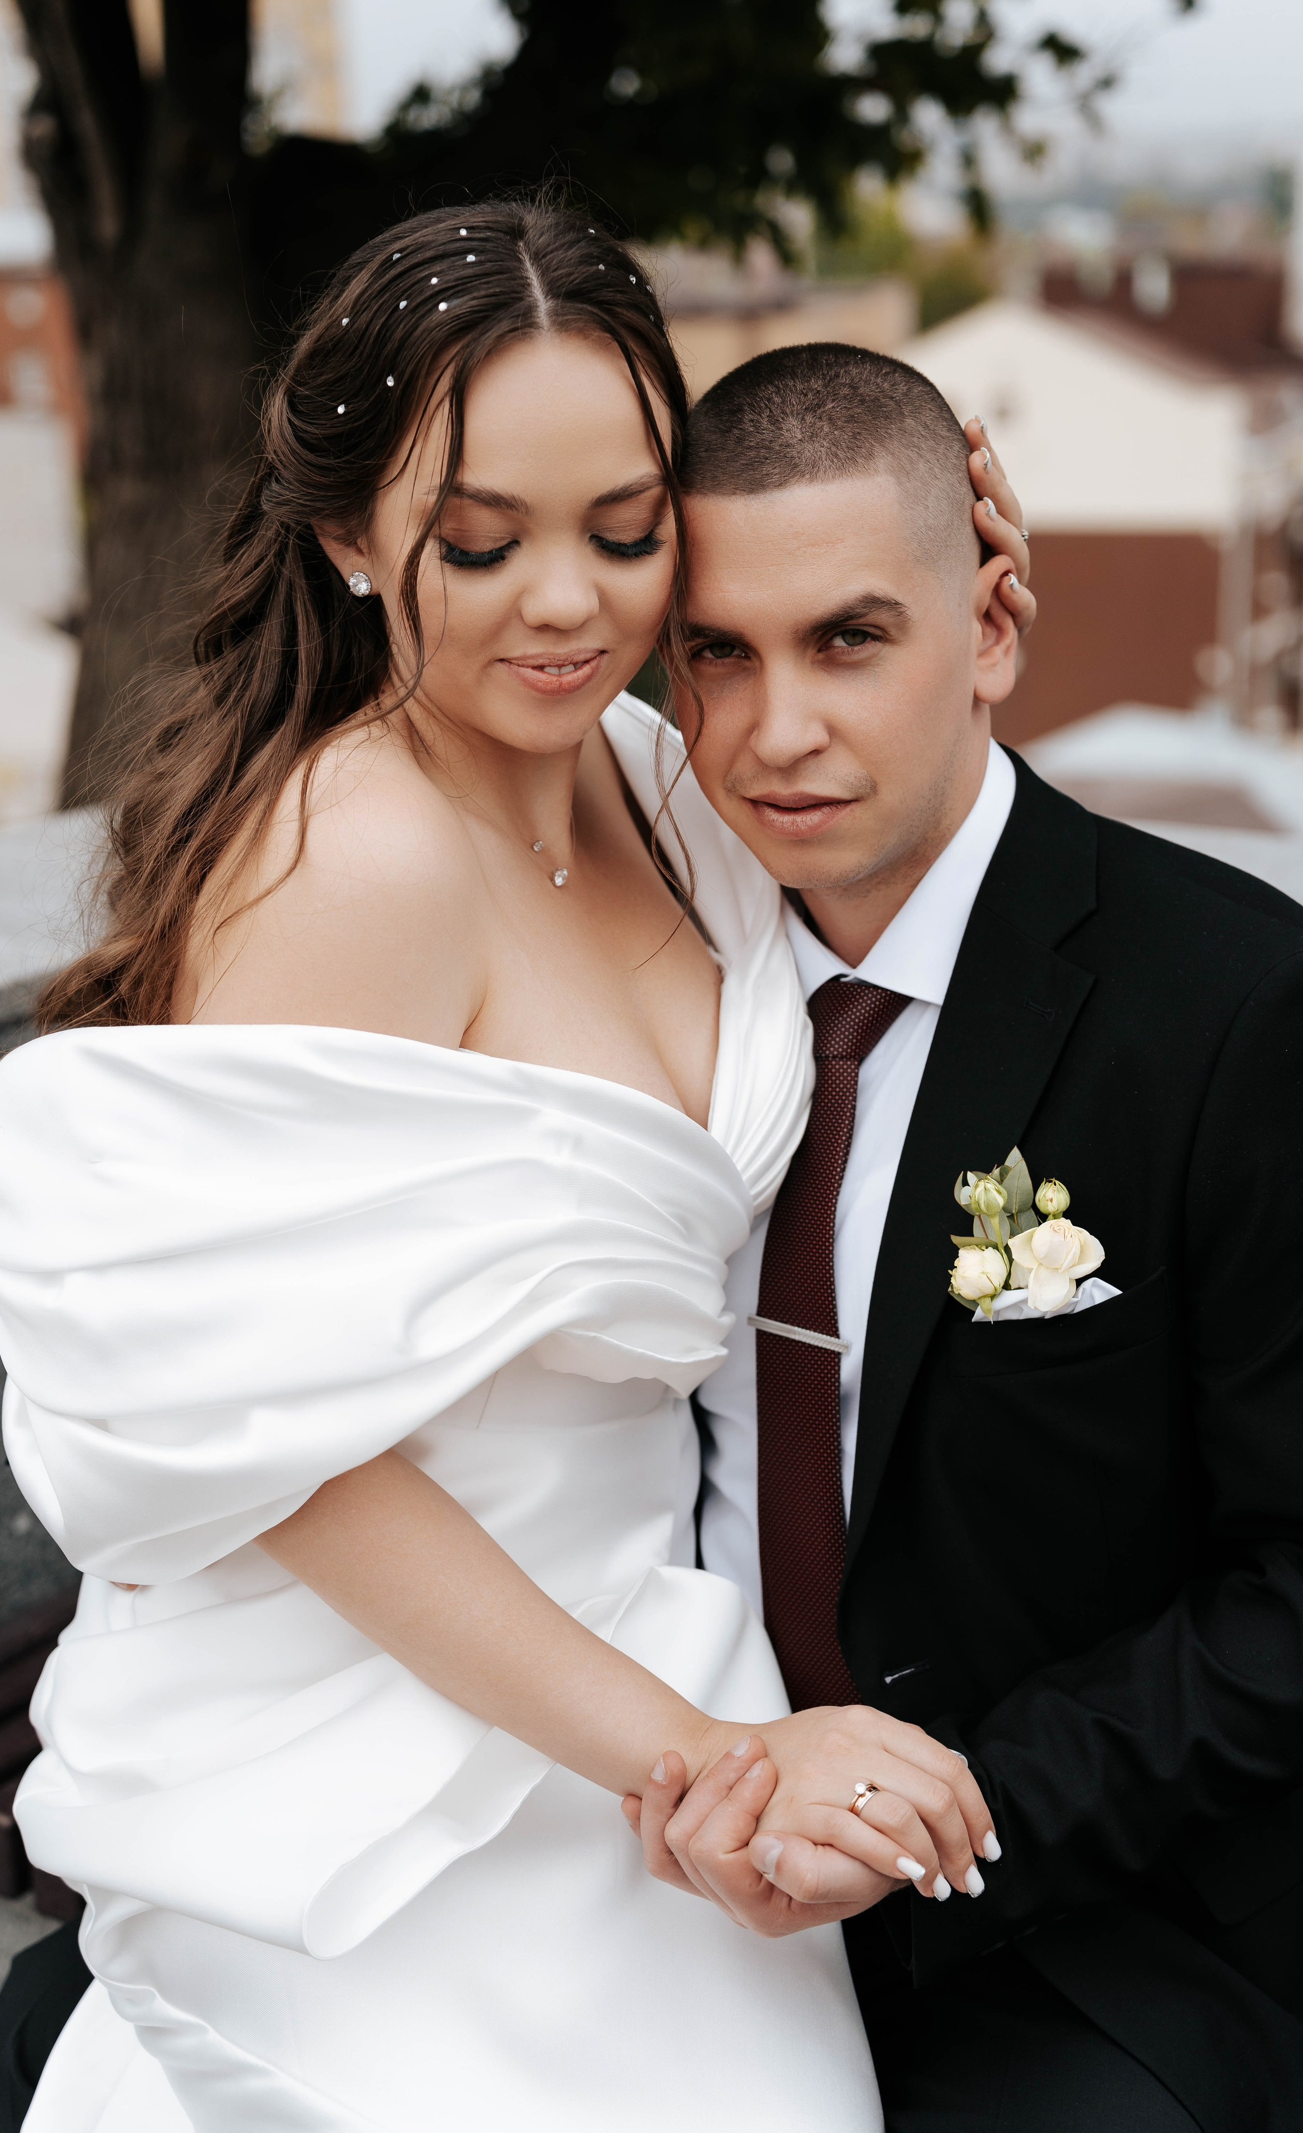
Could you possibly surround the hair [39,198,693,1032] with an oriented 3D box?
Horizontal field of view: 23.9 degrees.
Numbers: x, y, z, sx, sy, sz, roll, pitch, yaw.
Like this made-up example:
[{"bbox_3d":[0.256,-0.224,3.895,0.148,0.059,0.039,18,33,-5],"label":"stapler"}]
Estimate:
[{"bbox_3d":[-0.127,-0.198,1.385,0.270,0.390,0.270,-5,17,-17],"label":"hair"}]

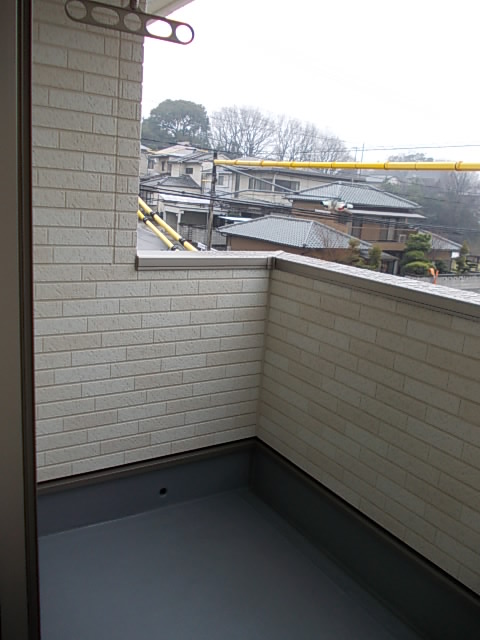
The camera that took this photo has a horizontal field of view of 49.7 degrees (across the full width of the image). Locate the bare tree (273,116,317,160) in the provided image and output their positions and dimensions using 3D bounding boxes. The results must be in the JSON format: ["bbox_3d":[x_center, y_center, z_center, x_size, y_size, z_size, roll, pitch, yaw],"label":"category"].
[{"bbox_3d":[8.356,-26.005,77.993,7.199,8.713,7.199,4,13,0],"label":"bare tree"}]

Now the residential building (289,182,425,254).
[{"bbox_3d":[9.192,-7.253,41.103,8.600,6.900,6.100,-4,16,-33],"label":"residential building"}]

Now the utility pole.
[{"bbox_3d":[-1.636,-5.060,28.120,0.320,7.936,0.320,4,13,0],"label":"utility pole"}]

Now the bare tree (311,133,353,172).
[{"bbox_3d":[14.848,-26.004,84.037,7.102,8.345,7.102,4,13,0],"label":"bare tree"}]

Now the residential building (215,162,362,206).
[{"bbox_3d":[5.310,-12.522,53.022,12.000,6.700,8.600,-4,16,-33],"label":"residential building"}]

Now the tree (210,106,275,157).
[{"bbox_3d":[0.353,-25.562,74.133,9.139,9.361,9.139,4,13,0],"label":"tree"}]

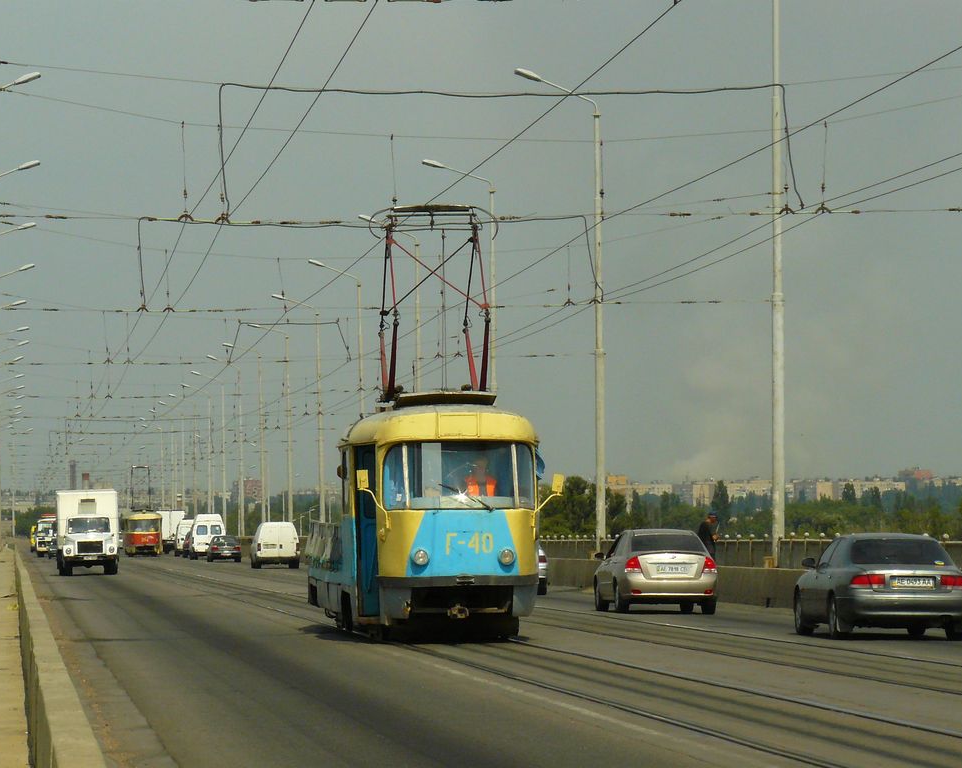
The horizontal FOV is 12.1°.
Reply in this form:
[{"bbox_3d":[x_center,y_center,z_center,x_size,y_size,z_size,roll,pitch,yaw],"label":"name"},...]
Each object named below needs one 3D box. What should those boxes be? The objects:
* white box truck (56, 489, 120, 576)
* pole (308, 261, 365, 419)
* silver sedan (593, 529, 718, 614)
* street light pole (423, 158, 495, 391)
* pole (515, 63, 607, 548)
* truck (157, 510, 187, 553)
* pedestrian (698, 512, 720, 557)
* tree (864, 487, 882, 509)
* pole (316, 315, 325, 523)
[{"bbox_3d":[-14.596,5.462,169.106,2.300,3.200,6.400,0,-2,-6],"label":"white box truck"},{"bbox_3d":[-6.636,1.246,210.299,2.720,13.960,0.320,0,-2,-6],"label":"pole"},{"bbox_3d":[3.043,3.303,80.267,1.735,1.470,4.480,0,-2,-6],"label":"silver sedan"},{"bbox_3d":[-0.707,-0.624,153.437,2.580,13.900,0.320,0,-2,-6],"label":"street light pole"},{"bbox_3d":[2.194,-1.655,125.003,2.480,14.060,0.320,0,-2,-6],"label":"pole"},{"bbox_3d":[-24.995,11.928,367.679,2.400,3.400,7.000,0,-2,-6],"label":"truck"},{"bbox_3d":[5.205,3.810,104.008,0.550,1.740,0.500,1,-2,-20],"label":"pedestrian"},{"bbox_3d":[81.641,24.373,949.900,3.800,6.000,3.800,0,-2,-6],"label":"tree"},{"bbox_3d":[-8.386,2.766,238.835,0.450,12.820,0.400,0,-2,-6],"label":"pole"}]

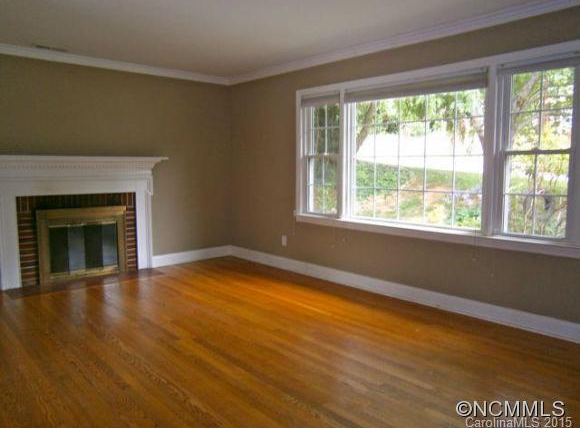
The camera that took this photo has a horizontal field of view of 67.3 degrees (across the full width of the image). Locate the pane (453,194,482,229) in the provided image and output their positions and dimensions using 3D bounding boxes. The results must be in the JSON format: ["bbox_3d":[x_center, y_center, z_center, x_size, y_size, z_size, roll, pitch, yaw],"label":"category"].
[{"bbox_3d":[1.550,-0.023,3.802,0.030,0.302,0.264,-6,8,-43],"label":"pane"}]

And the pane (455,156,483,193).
[{"bbox_3d":[1.546,-0.341,3.772,0.030,0.318,0.259,-6,8,-43],"label":"pane"}]

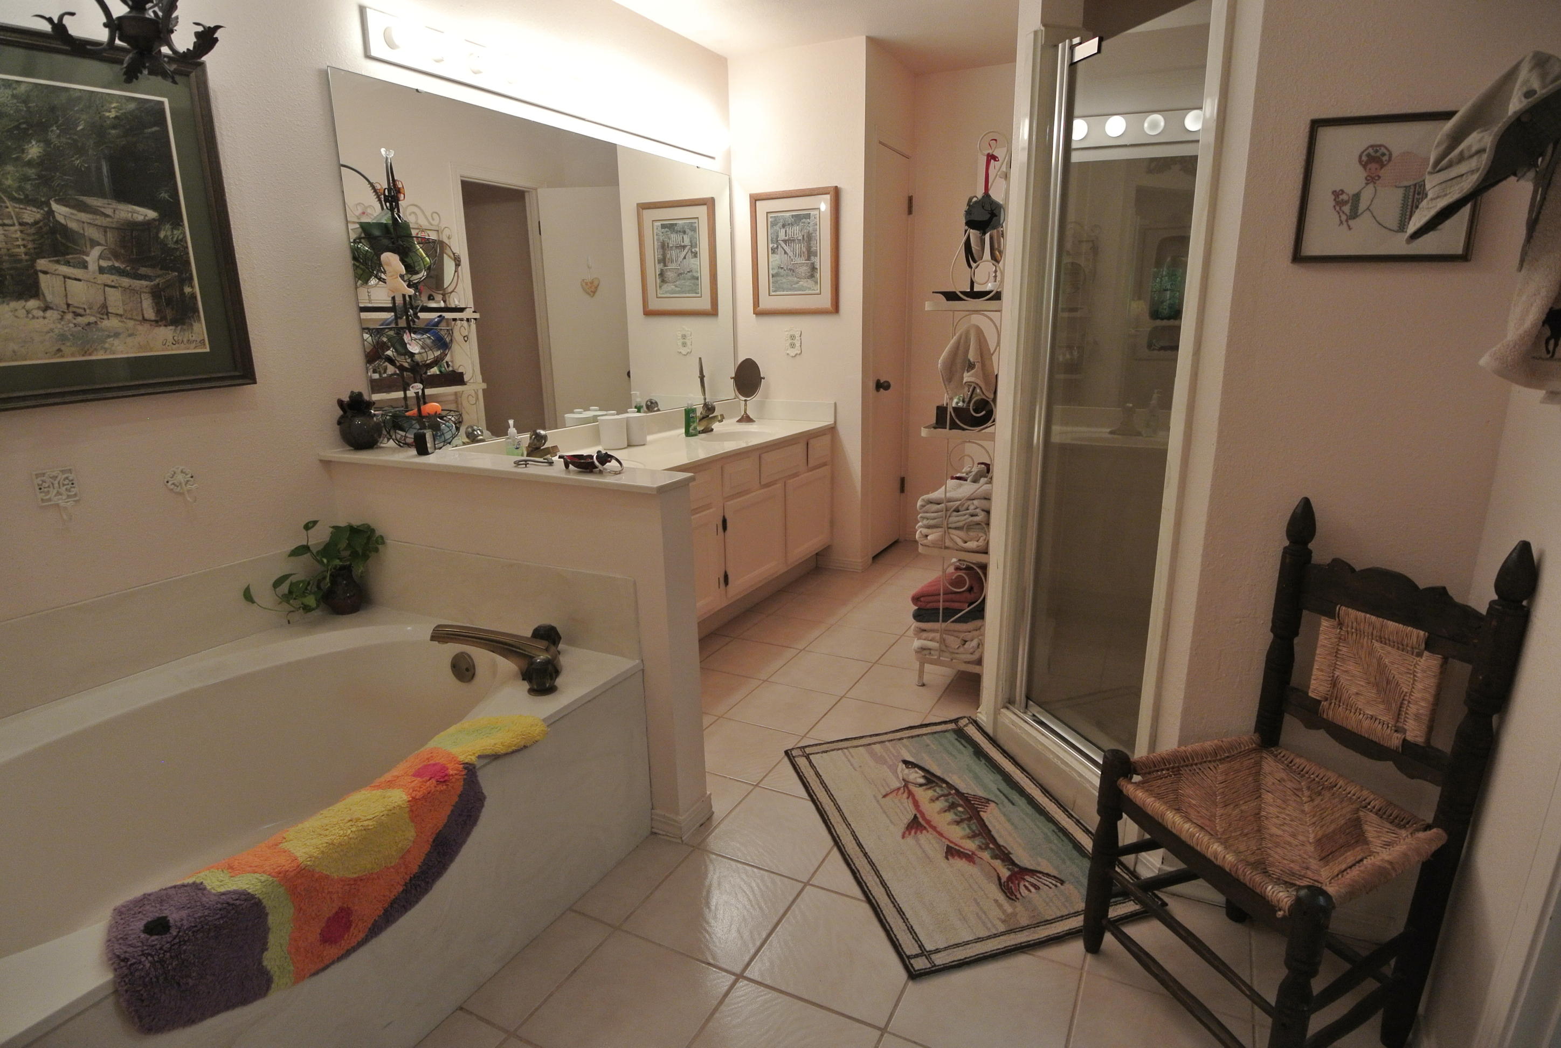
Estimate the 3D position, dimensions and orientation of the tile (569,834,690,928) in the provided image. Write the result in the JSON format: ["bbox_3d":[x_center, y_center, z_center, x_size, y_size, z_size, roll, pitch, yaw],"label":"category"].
[{"bbox_3d":[-0.331,0.823,1.824,0.130,0.010,0.296,6,15,27],"label":"tile"}]

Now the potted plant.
[{"bbox_3d":[-1.238,0.140,2.081,0.182,0.264,0.299,6,16,27],"label":"potted plant"}]

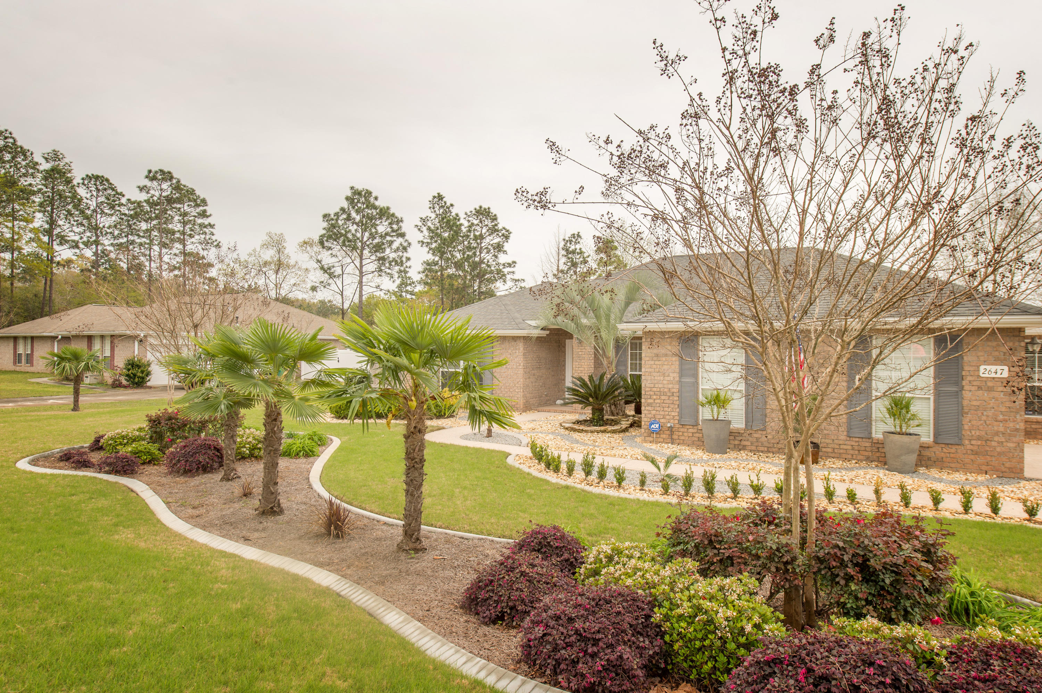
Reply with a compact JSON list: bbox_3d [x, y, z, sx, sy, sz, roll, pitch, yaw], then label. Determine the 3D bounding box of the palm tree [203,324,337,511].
[{"bbox_3d":[-3.257,0.870,8.200,1.680,2.460,1.700,0,1,0],"label":"palm tree"}]

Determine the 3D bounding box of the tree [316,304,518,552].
[{"bbox_3d":[-1.105,0.833,6.720,2.100,2.570,2.050,0,1,0],"label":"tree"}]

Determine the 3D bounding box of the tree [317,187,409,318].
[{"bbox_3d":[-16.256,-7.440,65.000,9.000,17.800,8.500,0,1,0],"label":"tree"}]

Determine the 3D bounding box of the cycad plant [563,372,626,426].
[{"bbox_3d":[1.814,1.252,15.500,1.500,1.320,1.500,0,1,0],"label":"cycad plant"}]

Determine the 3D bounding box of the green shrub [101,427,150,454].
[{"bbox_3d":[-7.966,1.810,12.800,0.850,0.470,0.800,0,1,0],"label":"green shrub"}]

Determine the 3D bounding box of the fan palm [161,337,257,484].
[{"bbox_3d":[-4.874,0.951,10.200,1.700,2.250,1.700,0,1,0],"label":"fan palm"}]

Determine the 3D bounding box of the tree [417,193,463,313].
[{"bbox_3d":[-9.165,-8.025,72.000,5.300,18.800,5.300,0,1,0],"label":"tree"}]

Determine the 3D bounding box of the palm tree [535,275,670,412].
[{"bbox_3d":[2.233,0.021,17.200,3.400,3.800,3.300,0,1,0],"label":"palm tree"}]

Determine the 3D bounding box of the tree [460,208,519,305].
[{"bbox_3d":[-3.638,-7.275,72.000,6.300,17.300,6.000,0,1,0],"label":"tree"}]

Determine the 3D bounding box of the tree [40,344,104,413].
[{"bbox_3d":[-14.200,0.990,20.200,1.750,2.030,1.750,0,1,0],"label":"tree"}]

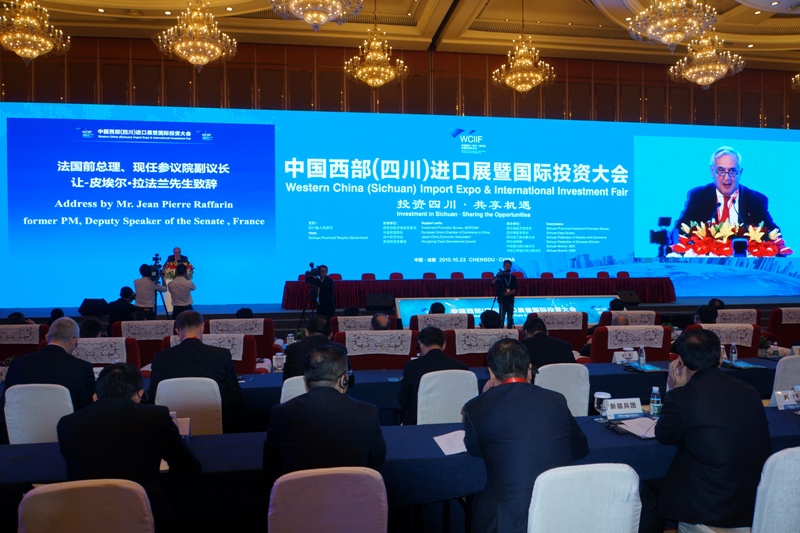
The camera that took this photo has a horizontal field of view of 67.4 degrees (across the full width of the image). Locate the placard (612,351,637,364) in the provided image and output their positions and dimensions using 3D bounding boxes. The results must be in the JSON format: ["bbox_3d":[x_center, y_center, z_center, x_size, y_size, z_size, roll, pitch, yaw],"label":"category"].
[{"bbox_3d":[2.030,0.815,5.389,0.215,0.100,0.090,0,1,-9],"label":"placard"}]

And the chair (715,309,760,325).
[{"bbox_3d":[4.513,1.059,8.591,0.900,1.020,0.800,0,1,-9],"label":"chair"}]

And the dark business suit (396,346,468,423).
[{"bbox_3d":[0.250,0.901,4.570,0.520,0.640,0.450,0,0,-9],"label":"dark business suit"}]

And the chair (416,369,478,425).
[{"bbox_3d":[0.285,1.170,4.367,0.450,0.930,0.550,0,1,-10],"label":"chair"}]

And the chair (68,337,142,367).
[{"bbox_3d":[-2.763,1.130,5.625,0.780,1.020,0.780,0,1,-9],"label":"chair"}]

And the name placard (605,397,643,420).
[{"bbox_3d":[1.365,0.860,3.660,0.250,0.105,0.090,0,1,-19],"label":"name placard"}]

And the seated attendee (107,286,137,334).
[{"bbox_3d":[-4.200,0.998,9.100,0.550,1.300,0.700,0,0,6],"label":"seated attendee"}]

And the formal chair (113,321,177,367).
[{"bbox_3d":[-3.008,1.113,7.333,0.900,1.020,0.800,0,1,-9],"label":"formal chair"}]

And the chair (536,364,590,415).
[{"bbox_3d":[1.147,1.162,4.607,0.450,0.930,0.550,0,1,-13],"label":"chair"}]

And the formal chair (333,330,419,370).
[{"bbox_3d":[-0.292,1.111,6.117,0.900,1.020,0.800,0,1,-9],"label":"formal chair"}]

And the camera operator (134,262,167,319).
[{"bbox_3d":[-4.315,0.772,10.379,0.560,1.660,0.500,0,1,-14],"label":"camera operator"}]

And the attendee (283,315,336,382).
[{"bbox_3d":[-0.631,0.989,4.466,0.530,1.300,0.850,0,1,-9],"label":"attendee"}]

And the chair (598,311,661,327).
[{"bbox_3d":[2.960,1.100,8.280,0.870,1.030,0.820,0,0,-9],"label":"chair"}]

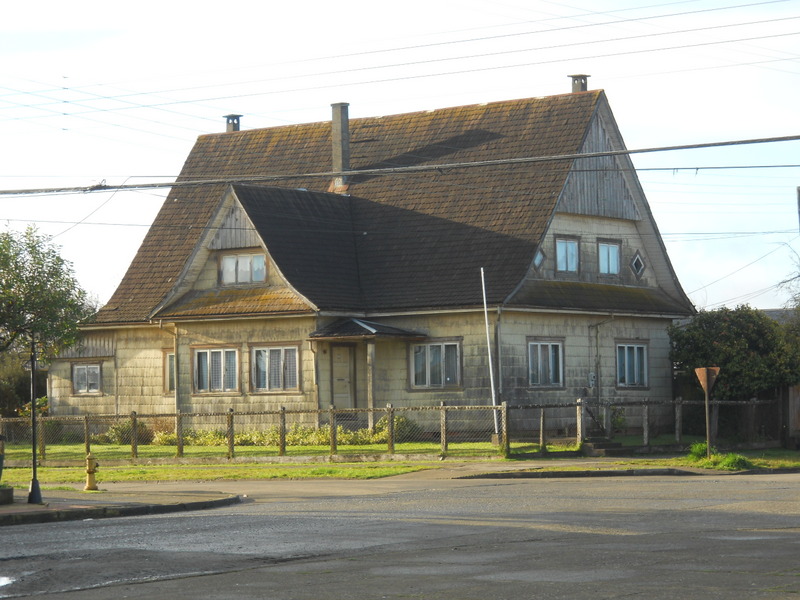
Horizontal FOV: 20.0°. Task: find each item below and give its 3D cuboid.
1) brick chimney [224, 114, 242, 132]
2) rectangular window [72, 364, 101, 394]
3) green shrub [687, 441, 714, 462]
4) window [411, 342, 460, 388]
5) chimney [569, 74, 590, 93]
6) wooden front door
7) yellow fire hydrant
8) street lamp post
[{"bbox_3d":[-5.849,-6.188,79.555,0.497,0.610,0.497,-3,-3,37],"label":"brick chimney"},{"bbox_3d":[-10.568,2.691,76.410,1.273,0.978,0.100,-3,-3,37],"label":"rectangular window"},{"bbox_3d":[7.110,3.555,53.500,0.600,0.470,0.520,-1,-3,0],"label":"green shrub"},{"bbox_3d":[1.047,1.955,67.429,1.823,1.384,0.100,-3,-3,37],"label":"window"},{"bbox_3d":[5.623,-6.762,70.929,0.532,0.560,0.532,-3,-3,37],"label":"chimney"},{"bbox_3d":[-1.747,2.371,68.135,0.100,1.999,1.030,-3,-3,37],"label":"wooden front door"},{"bbox_3d":[-6.569,3.628,48.200,0.300,0.808,0.270,-1,-3,6],"label":"yellow fire hydrant"},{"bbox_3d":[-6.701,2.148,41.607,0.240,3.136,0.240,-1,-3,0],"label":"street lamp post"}]

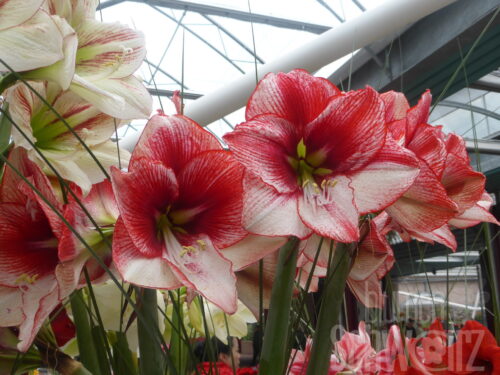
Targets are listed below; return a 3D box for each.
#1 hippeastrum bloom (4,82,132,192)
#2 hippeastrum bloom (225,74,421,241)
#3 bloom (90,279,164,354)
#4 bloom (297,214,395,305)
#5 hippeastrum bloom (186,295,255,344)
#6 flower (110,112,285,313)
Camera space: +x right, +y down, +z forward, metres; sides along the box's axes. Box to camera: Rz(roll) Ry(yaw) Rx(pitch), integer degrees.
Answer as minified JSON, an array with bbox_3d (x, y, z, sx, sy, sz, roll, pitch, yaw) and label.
[{"bbox_3d":[-0.206,-0.057,0.650,0.105,0.135,0.140,-4,-14,45],"label":"hippeastrum bloom"},{"bbox_3d":[0.069,-0.029,0.565,0.182,0.168,0.110,2,-7,-6],"label":"hippeastrum bloom"},{"bbox_3d":[-0.194,0.199,0.920,0.135,0.140,0.110,6,-2,-21],"label":"bloom"},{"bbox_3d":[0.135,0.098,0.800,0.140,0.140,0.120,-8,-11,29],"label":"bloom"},{"bbox_3d":[-0.053,0.237,1.080,0.140,0.125,0.105,4,-1,-15],"label":"hippeastrum bloom"},{"bbox_3d":[-0.056,0.027,0.575,0.165,0.185,0.115,7,-9,-23],"label":"flower"}]

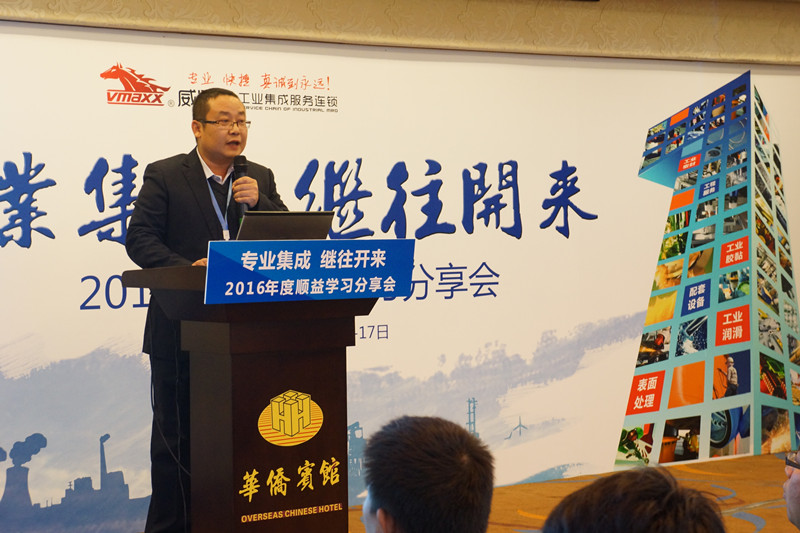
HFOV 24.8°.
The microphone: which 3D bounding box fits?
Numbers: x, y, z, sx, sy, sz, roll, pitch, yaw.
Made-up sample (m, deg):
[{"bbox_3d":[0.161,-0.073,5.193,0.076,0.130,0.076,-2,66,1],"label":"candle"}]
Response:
[{"bbox_3d":[-0.544,-0.264,6.300,0.050,0.248,0.050,-2,-14,-5],"label":"microphone"}]

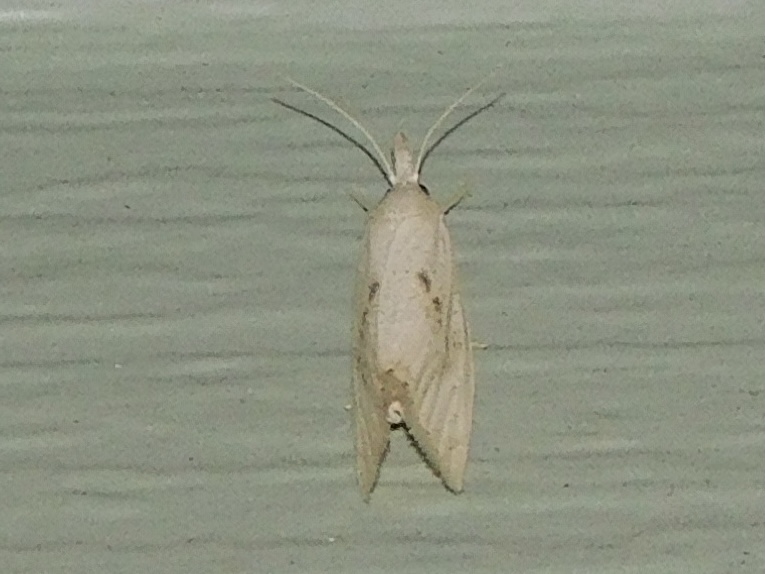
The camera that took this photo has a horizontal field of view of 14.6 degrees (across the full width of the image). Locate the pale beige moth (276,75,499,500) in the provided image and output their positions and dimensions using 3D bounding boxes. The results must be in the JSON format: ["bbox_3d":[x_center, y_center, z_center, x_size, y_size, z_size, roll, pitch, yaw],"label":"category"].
[{"bbox_3d":[0.000,0.000,0.130,0.010,0.019,0.004,0,0,0],"label":"pale beige moth"}]

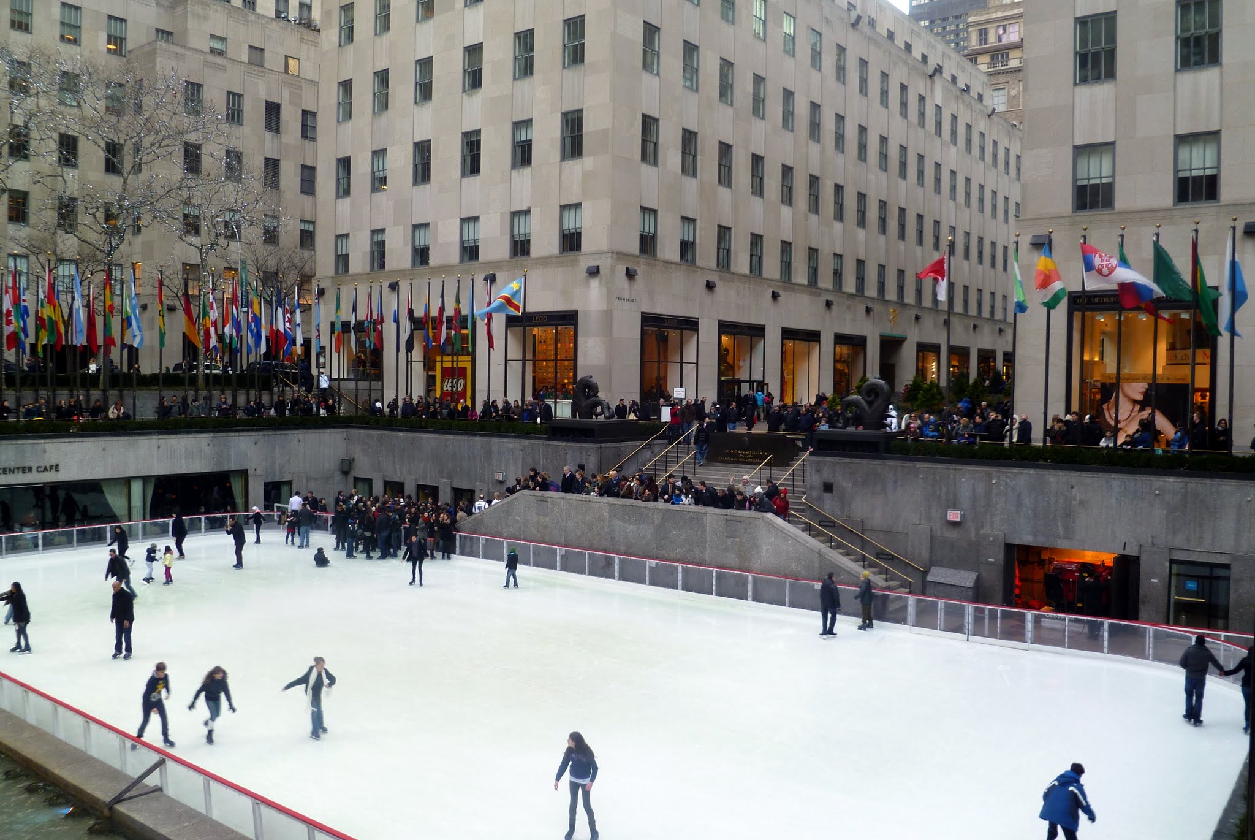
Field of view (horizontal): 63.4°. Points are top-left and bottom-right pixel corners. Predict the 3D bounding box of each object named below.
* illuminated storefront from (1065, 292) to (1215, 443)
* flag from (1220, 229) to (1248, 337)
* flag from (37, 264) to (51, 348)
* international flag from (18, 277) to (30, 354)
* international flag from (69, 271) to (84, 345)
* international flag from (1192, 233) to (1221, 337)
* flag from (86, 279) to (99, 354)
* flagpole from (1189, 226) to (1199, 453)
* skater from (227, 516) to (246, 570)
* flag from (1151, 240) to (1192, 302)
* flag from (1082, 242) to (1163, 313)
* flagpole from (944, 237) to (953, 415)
[{"bbox_3d":[16.939,-1.698,33.636,4.520,5.111,0.500,2,2,38],"label":"illuminated storefront"},{"bbox_3d":[15.673,-3.548,26.238,0.608,2.787,0.450,2,2,31],"label":"flag"},{"bbox_3d":[-23.915,-4.659,41.582,0.502,3.373,0.420,0,2,-30],"label":"flag"},{"bbox_3d":[-26.779,-4.659,45.085,0.500,3.350,0.400,0,2,-31],"label":"international flag"},{"bbox_3d":[-21.148,-4.297,39.031,0.565,3.008,0.400,0,2,-28],"label":"international flag"},{"bbox_3d":[16.038,-3.738,28.145,0.780,2.900,0.500,2,2,29],"label":"international flag"},{"bbox_3d":[-24.540,-4.742,46.537,0.517,3.371,0.420,0,2,-28],"label":"flag"},{"bbox_3d":[15.755,-2.051,28.274,0.140,7.000,0.140,2,2,38],"label":"flagpole"},{"bbox_3d":[-13.614,4.294,35.379,0.620,1.750,0.520,0,2,-36],"label":"skater"},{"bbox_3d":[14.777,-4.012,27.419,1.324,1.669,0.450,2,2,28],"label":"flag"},{"bbox_3d":[13.583,-3.914,27.850,2.152,1.829,0.550,2,2,30],"label":"flag"},{"bbox_3d":[9.727,-2.340,30.877,0.140,6.478,0.140,2,3,38],"label":"flagpole"}]

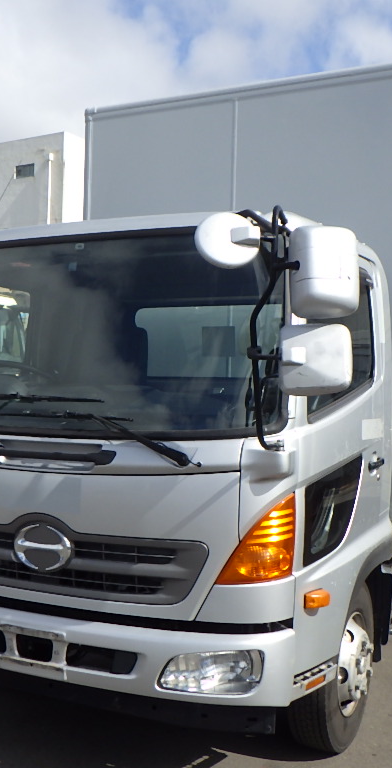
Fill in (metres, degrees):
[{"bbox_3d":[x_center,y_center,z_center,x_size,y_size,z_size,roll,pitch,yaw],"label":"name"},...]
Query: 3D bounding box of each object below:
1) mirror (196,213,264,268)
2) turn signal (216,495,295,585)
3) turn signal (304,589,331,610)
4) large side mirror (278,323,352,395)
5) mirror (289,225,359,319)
[{"bbox_3d":[0.114,-0.502,2.895,0.235,0.235,0.094,2,-26,3],"label":"mirror"},{"bbox_3d":[0.225,0.589,3.150,0.291,0.362,0.122,1,-1,13],"label":"turn signal"},{"bbox_3d":[0.484,0.857,3.300,0.056,0.080,0.179,1,-1,27],"label":"turn signal"},{"bbox_3d":[0.429,-0.092,2.975,0.249,0.249,0.122,2,-1,5],"label":"large side mirror"},{"bbox_3d":[0.458,-0.404,2.973,0.240,0.334,0.094,2,-1,5],"label":"mirror"}]

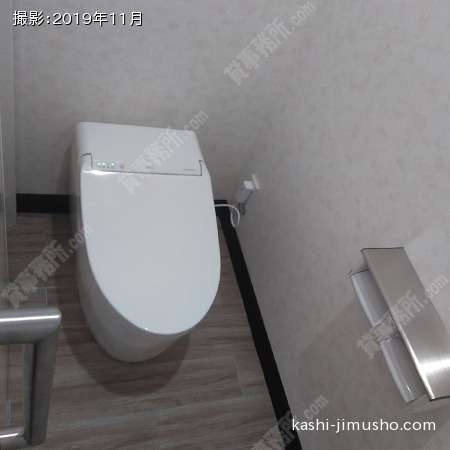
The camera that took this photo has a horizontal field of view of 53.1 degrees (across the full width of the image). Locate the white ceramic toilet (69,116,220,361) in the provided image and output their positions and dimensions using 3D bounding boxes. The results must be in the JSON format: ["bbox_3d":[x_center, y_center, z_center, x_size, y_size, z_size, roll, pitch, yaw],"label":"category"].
[{"bbox_3d":[-0.272,0.101,1.417,0.376,0.481,0.685,1,54,-23],"label":"white ceramic toilet"}]

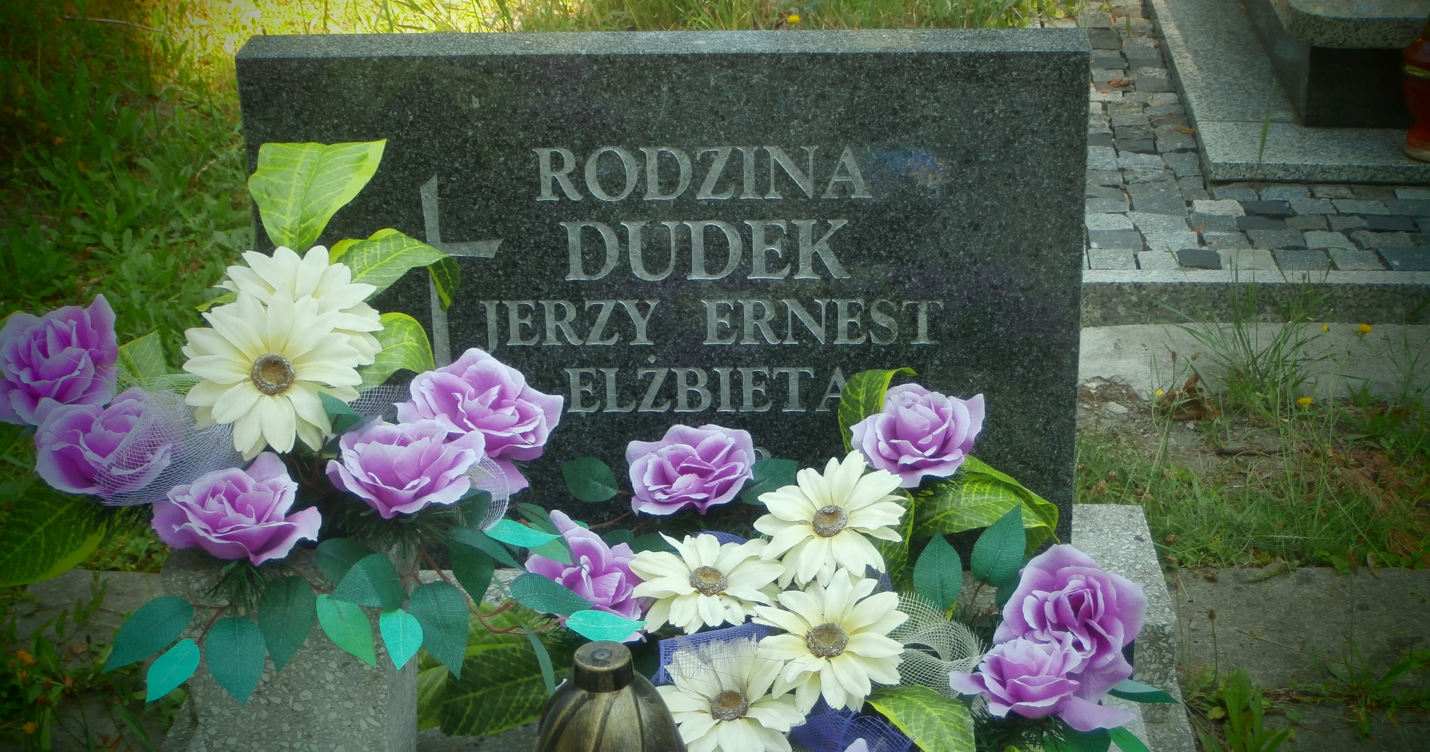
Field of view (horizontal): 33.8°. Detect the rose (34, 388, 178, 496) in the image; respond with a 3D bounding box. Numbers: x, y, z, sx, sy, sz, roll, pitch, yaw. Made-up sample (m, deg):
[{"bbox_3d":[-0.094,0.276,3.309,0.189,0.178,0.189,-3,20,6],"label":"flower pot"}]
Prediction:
[{"bbox_3d":[-0.447,0.050,1.726,0.102,0.068,0.098,0,51,3],"label":"rose"}]

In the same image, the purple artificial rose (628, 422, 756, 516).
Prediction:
[{"bbox_3d":[-0.019,0.071,1.780,0.096,0.052,0.084,-1,47,0],"label":"purple artificial rose"}]

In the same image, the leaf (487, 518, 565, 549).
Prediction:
[{"bbox_3d":[-0.146,0.122,1.815,0.061,0.012,0.036,4,31,9],"label":"leaf"}]

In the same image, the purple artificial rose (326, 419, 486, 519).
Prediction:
[{"bbox_3d":[-0.188,0.057,1.430,0.095,0.055,0.082,-1,39,0],"label":"purple artificial rose"}]

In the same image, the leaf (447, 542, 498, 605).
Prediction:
[{"bbox_3d":[-0.183,0.146,1.781,0.036,0.056,0.011,-5,10,4],"label":"leaf"}]

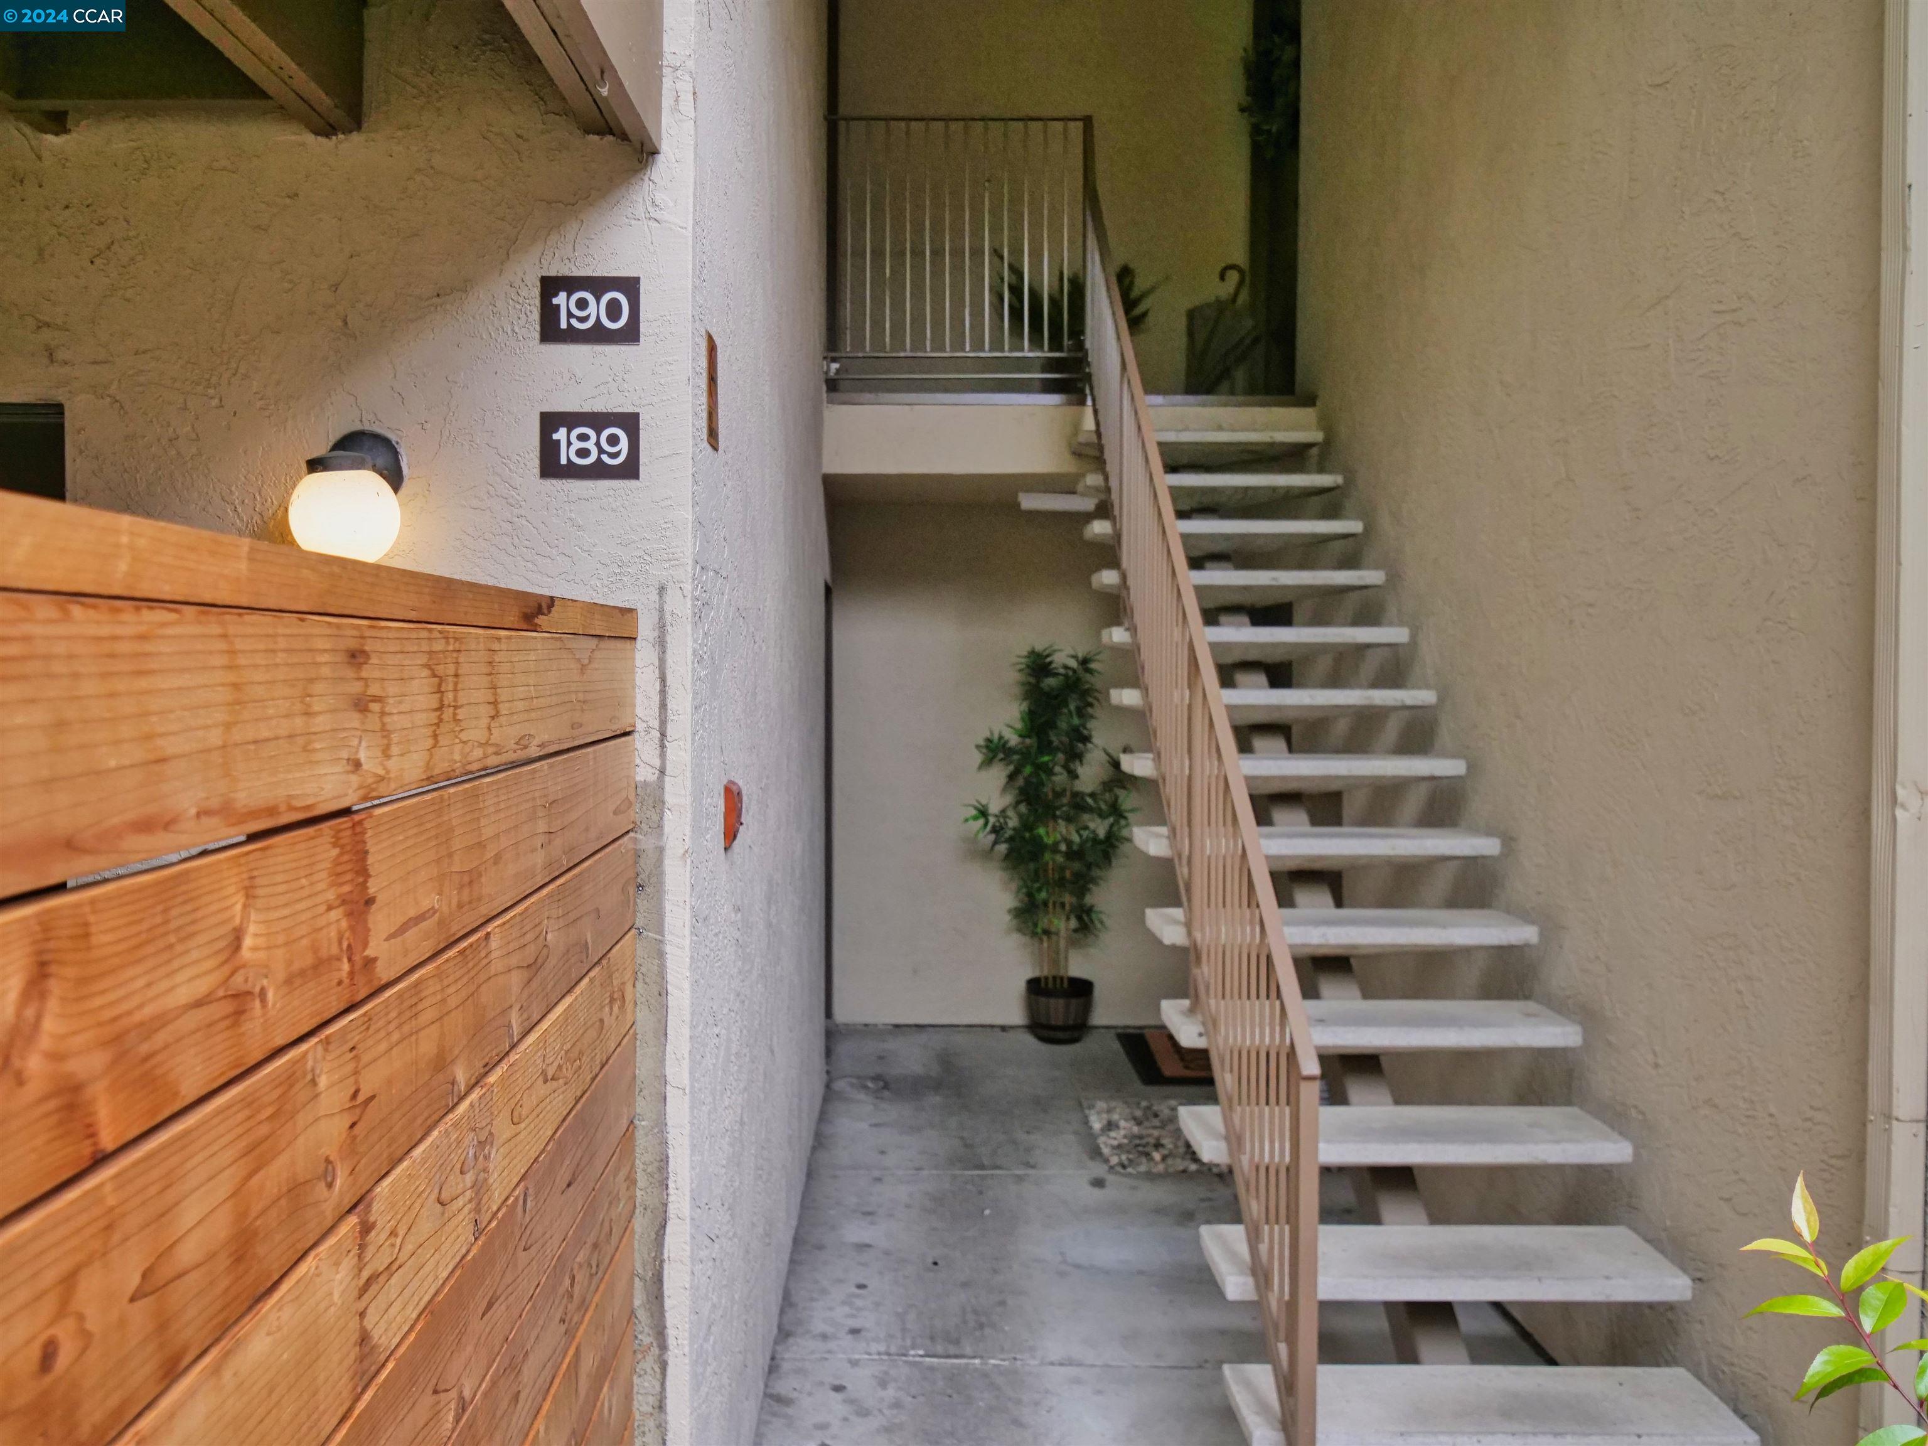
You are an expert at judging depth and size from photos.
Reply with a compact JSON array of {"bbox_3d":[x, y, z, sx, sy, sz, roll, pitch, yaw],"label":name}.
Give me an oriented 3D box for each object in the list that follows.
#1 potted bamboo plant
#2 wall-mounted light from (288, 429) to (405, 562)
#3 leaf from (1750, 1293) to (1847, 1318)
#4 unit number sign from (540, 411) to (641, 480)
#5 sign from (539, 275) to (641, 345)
[{"bbox_3d":[0.388,0.546,6.915,0.740,1.760,0.620,0,2,-2],"label":"potted bamboo plant"},{"bbox_3d":[-0.895,-0.329,2.271,0.155,0.215,0.178,0,2,-2],"label":"wall-mounted light"},{"bbox_3d":[0.720,0.505,1.350,0.083,0.014,0.036,0,2,0],"label":"leaf"},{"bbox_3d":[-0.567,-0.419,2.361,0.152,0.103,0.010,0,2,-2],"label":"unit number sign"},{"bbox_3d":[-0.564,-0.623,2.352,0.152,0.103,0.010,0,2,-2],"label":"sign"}]

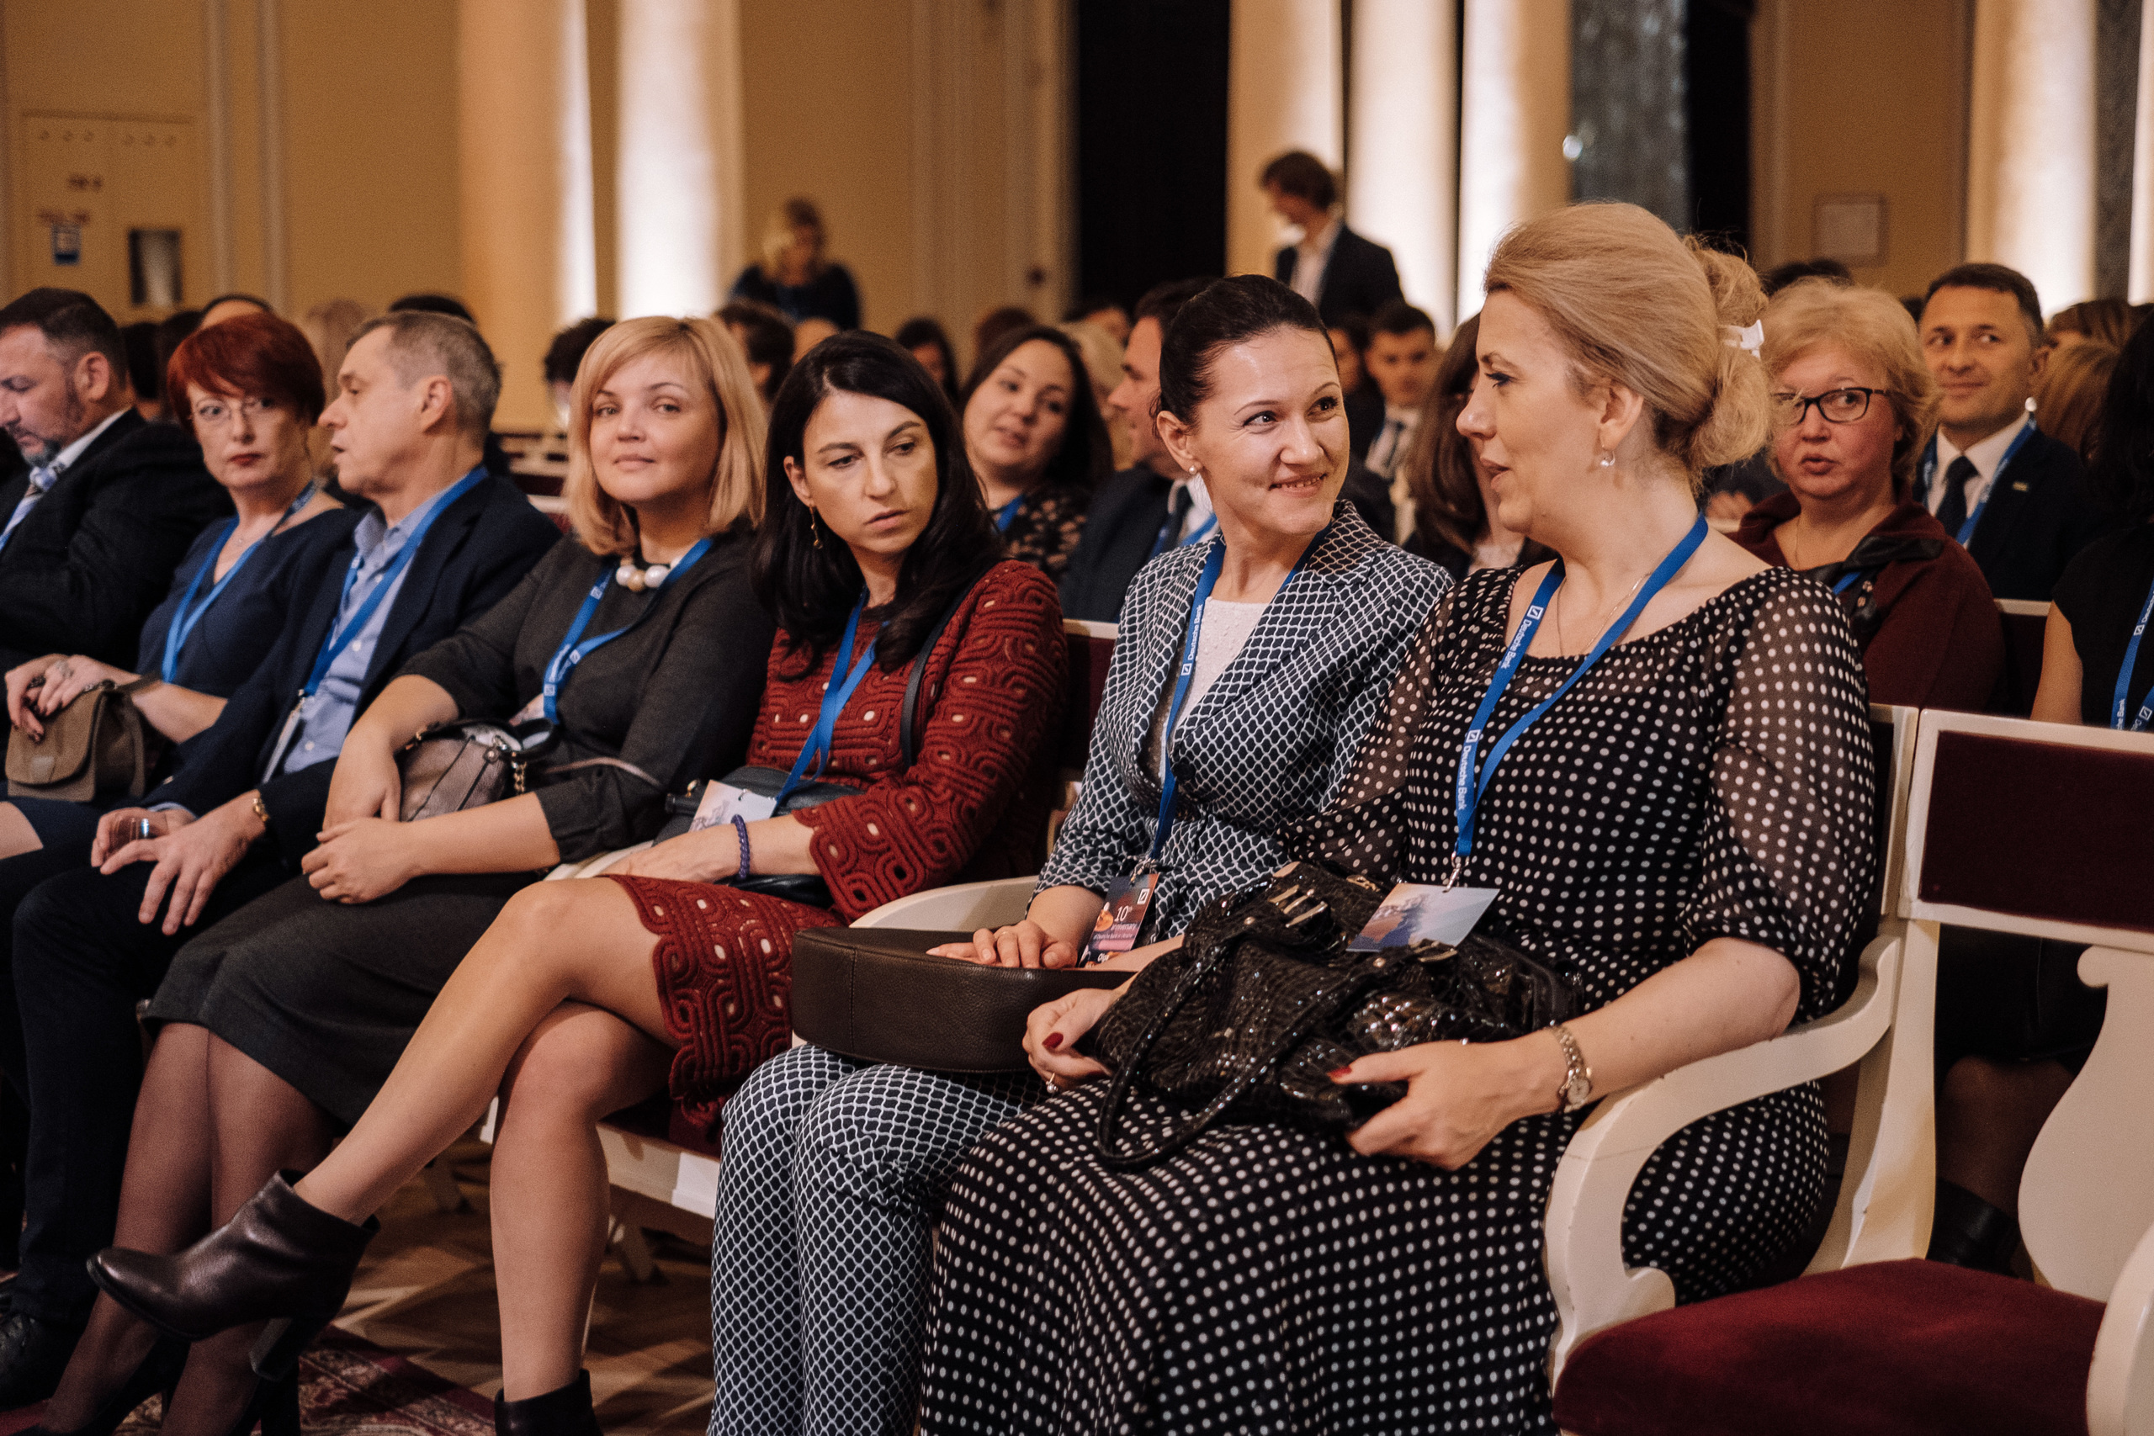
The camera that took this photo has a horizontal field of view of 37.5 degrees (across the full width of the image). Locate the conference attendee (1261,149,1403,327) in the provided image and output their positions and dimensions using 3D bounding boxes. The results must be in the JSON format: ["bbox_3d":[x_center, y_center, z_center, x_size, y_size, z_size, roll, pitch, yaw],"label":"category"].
[{"bbox_3d":[0.733,-0.718,9.000,0.320,1.780,0.500,-4,7,-37],"label":"conference attendee"}]

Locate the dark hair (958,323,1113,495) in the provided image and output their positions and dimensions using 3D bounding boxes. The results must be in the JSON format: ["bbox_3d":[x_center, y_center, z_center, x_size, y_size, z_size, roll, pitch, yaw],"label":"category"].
[{"bbox_3d":[-0.061,-0.459,4.720,0.220,0.250,0.210,11,6,-10],"label":"dark hair"}]

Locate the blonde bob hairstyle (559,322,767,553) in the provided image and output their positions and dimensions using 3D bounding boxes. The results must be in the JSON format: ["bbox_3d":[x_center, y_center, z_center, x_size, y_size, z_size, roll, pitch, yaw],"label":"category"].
[{"bbox_3d":[-0.480,-0.329,3.700,0.225,0.275,0.230,1,6,14],"label":"blonde bob hairstyle"}]

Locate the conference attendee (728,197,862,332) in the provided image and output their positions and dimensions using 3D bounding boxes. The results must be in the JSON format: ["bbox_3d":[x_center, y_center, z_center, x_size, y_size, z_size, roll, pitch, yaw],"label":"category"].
[{"bbox_3d":[-0.818,-0.681,9.200,0.460,1.670,0.300,1,6,8],"label":"conference attendee"}]

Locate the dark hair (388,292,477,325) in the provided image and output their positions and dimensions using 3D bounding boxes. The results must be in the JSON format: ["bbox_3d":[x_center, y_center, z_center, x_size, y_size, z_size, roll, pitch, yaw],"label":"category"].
[{"bbox_3d":[-1.173,-0.669,5.750,0.200,0.200,0.175,-5,8,-40],"label":"dark hair"}]

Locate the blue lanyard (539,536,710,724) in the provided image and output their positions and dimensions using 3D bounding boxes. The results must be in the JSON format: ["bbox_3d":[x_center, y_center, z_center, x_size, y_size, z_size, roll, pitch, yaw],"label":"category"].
[{"bbox_3d":[-0.514,-0.099,3.620,0.180,0.240,0.220,4,7,37],"label":"blue lanyard"}]

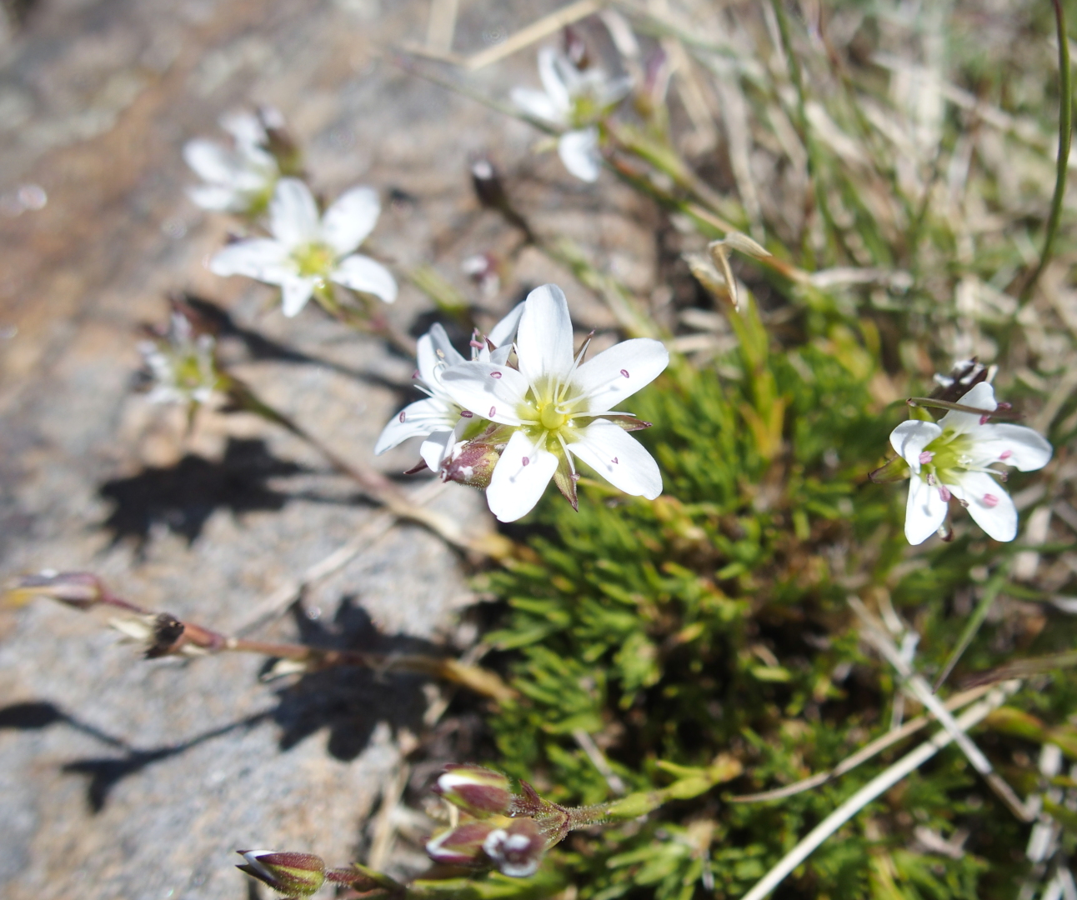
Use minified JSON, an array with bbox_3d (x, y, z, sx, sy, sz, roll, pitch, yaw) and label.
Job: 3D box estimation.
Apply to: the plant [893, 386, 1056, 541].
[{"bbox_3d":[0.041,0.001,0.137,0.015,0.009,0.015,5,90,5],"label":"plant"}]

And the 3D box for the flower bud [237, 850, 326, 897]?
[{"bbox_3d":[-0.021,0.034,0.118,0.007,0.004,0.004,15,90,-15],"label":"flower bud"}]

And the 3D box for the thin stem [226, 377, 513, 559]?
[{"bbox_3d":[-0.019,0.002,0.165,0.038,0.004,0.004,32,90,-9],"label":"thin stem"}]

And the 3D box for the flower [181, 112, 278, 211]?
[{"bbox_3d":[-0.036,-0.034,0.173,0.013,0.010,0.013,-30,50,16],"label":"flower"}]

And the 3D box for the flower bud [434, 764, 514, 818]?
[{"bbox_3d":[-0.005,0.028,0.120,0.007,0.004,0.004,15,90,-15],"label":"flower bud"}]

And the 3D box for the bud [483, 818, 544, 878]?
[{"bbox_3d":[-0.002,0.031,0.113,0.004,0.004,0.006,0,15,18],"label":"bud"}]

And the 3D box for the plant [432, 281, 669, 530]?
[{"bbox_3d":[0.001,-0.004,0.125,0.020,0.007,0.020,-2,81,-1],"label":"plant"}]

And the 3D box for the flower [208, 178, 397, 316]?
[{"bbox_3d":[-0.025,-0.022,0.156,0.020,0.008,0.017,-10,64,-8],"label":"flower"}]

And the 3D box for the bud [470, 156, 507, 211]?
[{"bbox_3d":[-0.006,-0.031,0.168,0.004,0.007,0.004,-27,27,0],"label":"bud"}]

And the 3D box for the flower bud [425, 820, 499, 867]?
[{"bbox_3d":[-0.006,0.032,0.119,0.007,0.004,0.004,-6,90,-18],"label":"flower bud"}]

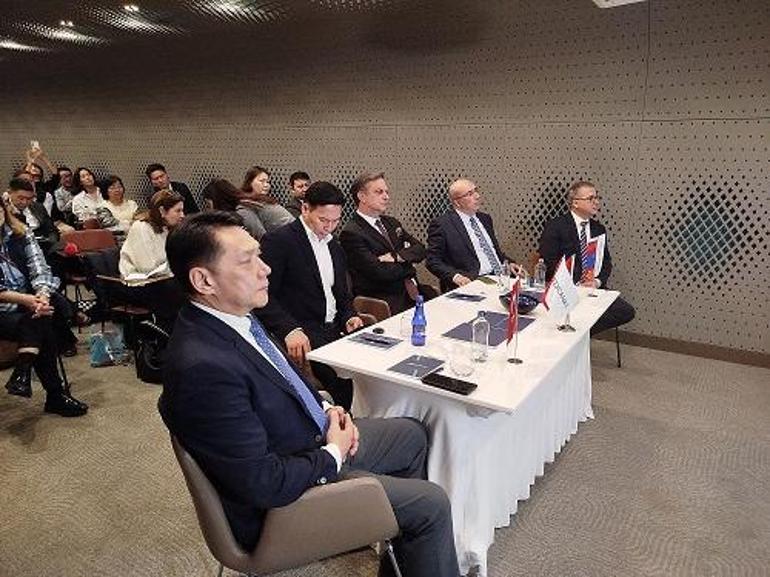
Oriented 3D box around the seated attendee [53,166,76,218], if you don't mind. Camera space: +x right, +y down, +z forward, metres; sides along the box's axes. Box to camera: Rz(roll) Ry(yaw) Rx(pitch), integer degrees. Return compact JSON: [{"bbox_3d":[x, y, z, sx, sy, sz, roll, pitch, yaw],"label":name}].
[{"bbox_3d":[-3.530,-0.692,6.132,0.750,1.300,0.500,9,17,32],"label":"seated attendee"}]

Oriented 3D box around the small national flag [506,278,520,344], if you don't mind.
[{"bbox_3d":[0.479,0.082,1.990,0.070,0.260,0.040,1,14,3],"label":"small national flag"}]

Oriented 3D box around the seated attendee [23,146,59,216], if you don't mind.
[{"bbox_3d":[-3.366,-0.613,5.354,0.750,1.460,0.520,11,17,37],"label":"seated attendee"}]

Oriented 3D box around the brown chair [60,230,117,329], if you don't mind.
[{"bbox_3d":[-2.584,-0.091,4.793,0.540,0.800,0.540,9,17,32],"label":"brown chair"}]

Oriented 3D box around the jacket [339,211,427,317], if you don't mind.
[{"bbox_3d":[-0.034,-0.130,3.073,0.420,0.660,0.540,11,18,36],"label":"jacket"}]

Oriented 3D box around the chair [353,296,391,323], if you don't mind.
[{"bbox_3d":[-0.047,0.251,3.242,0.600,0.820,0.600,9,16,32],"label":"chair"}]

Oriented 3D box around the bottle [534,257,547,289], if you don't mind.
[{"bbox_3d":[0.862,-0.093,2.926,0.057,0.168,0.057,9,16,32],"label":"bottle"}]

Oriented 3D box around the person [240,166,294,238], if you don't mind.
[{"bbox_3d":[-0.885,-0.273,4.337,0.780,1.310,0.520,9,16,32],"label":"person"}]

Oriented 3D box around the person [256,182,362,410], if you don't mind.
[{"bbox_3d":[-0.300,0.213,2.489,0.580,1.360,0.800,-12,19,-41],"label":"person"}]

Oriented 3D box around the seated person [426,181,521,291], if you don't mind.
[{"bbox_3d":[0.552,-0.039,3.577,0.580,1.320,0.800,-12,19,-41],"label":"seated person"}]

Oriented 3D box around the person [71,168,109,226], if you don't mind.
[{"bbox_3d":[-2.972,-0.575,5.567,0.780,1.290,0.500,11,17,37],"label":"person"}]

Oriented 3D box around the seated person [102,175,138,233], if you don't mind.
[{"bbox_3d":[-2.589,-0.462,5.317,0.750,1.260,0.500,9,17,32],"label":"seated person"}]

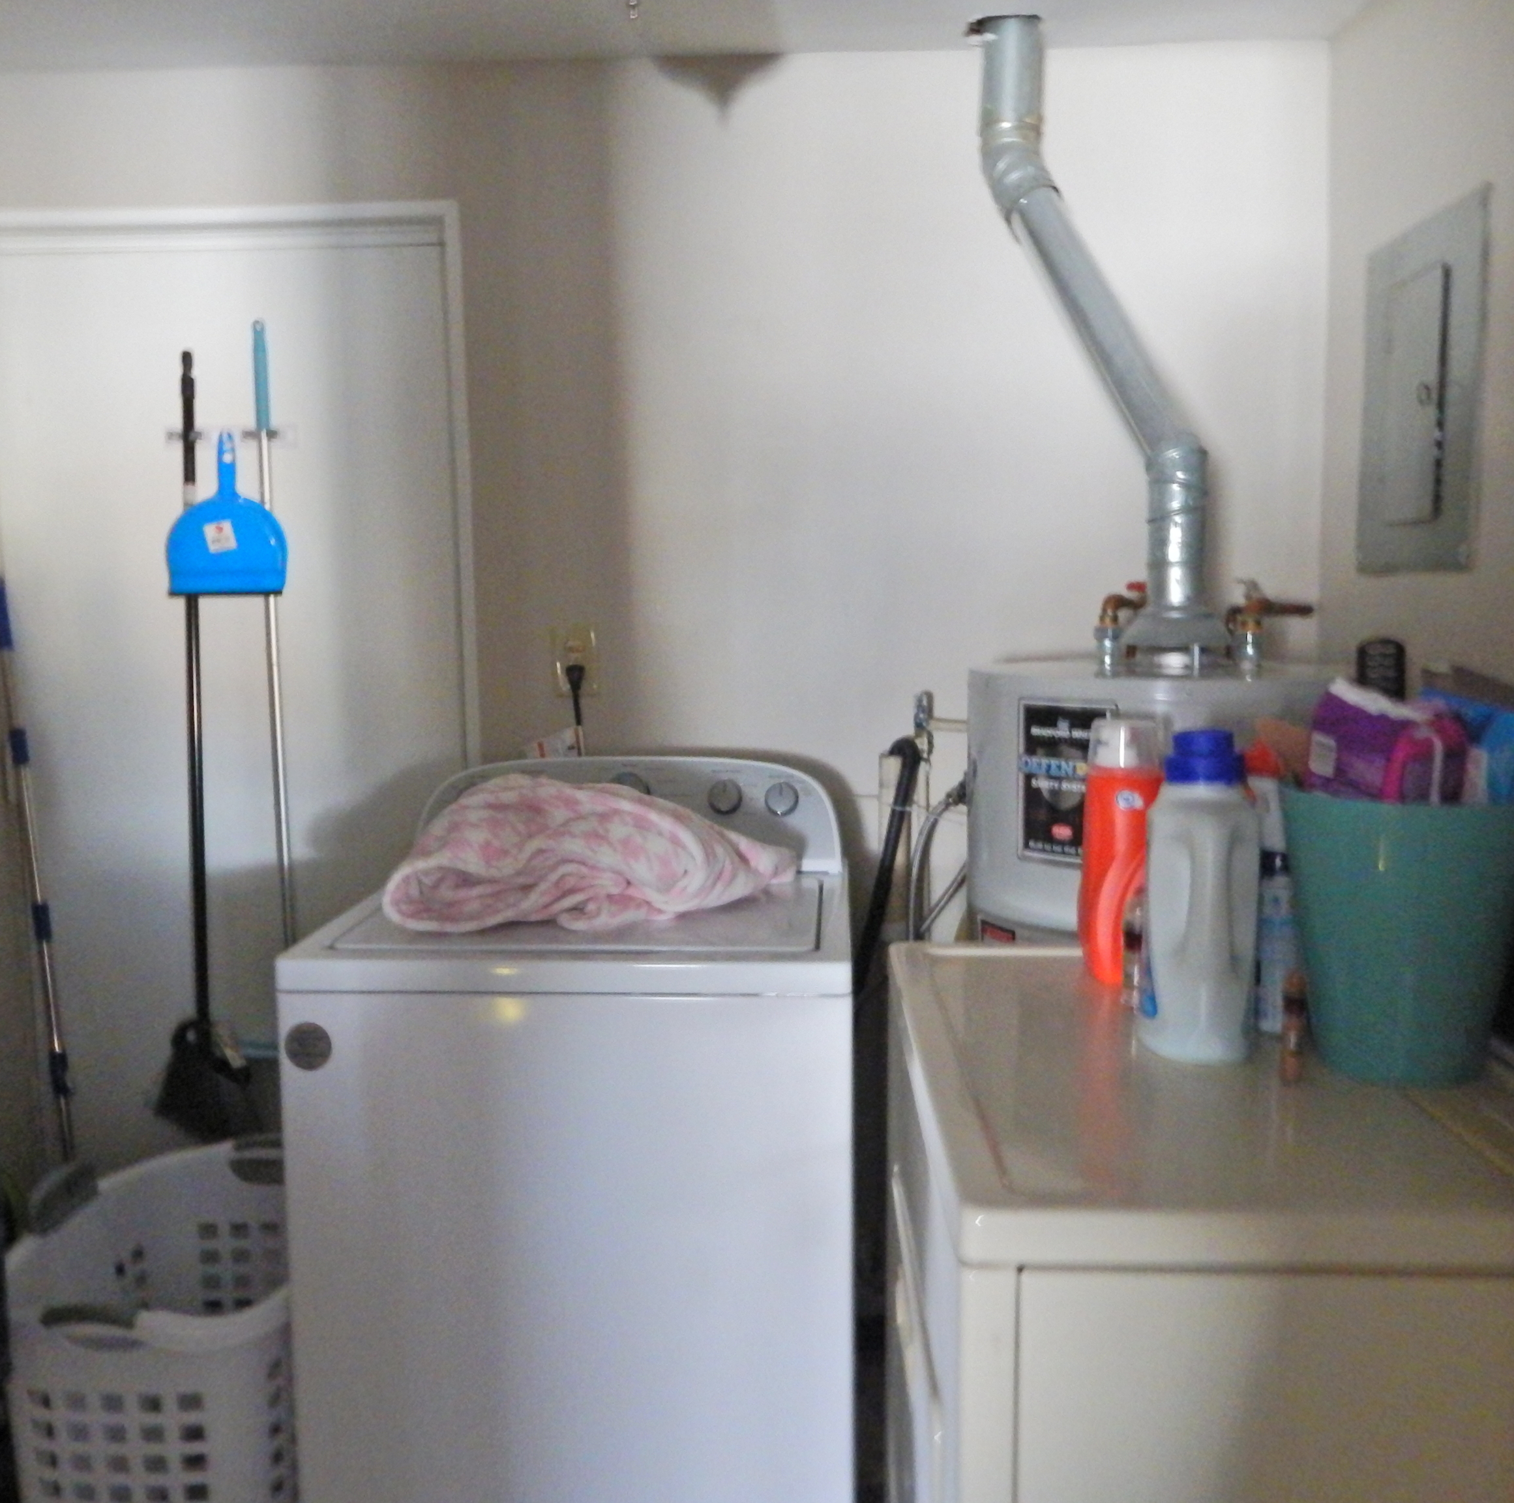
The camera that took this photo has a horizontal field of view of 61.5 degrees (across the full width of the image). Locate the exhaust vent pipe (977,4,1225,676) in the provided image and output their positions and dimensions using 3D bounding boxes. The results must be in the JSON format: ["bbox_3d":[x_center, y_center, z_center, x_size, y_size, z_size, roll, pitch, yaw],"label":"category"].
[{"bbox_3d":[0.551,-0.676,2.031,0.325,1.075,0.441,-1,6,1],"label":"exhaust vent pipe"}]

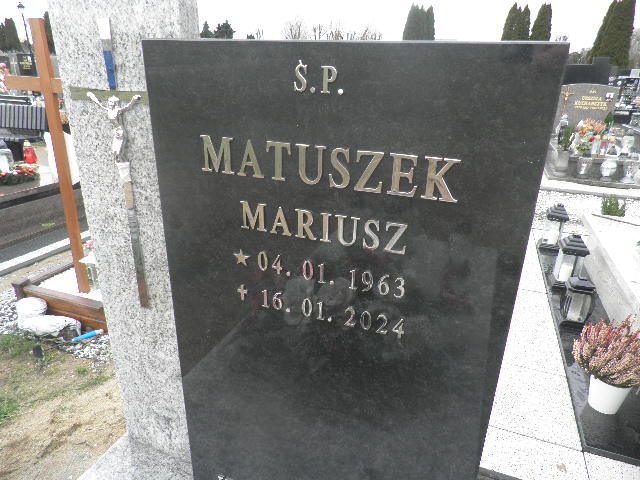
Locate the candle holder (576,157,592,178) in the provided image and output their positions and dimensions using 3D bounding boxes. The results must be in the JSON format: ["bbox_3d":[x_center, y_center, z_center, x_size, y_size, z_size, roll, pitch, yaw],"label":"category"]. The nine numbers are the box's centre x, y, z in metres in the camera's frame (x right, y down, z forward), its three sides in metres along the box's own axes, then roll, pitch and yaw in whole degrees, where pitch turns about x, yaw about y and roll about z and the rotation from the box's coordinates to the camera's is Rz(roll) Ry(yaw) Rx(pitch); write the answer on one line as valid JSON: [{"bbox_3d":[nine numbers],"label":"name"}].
[{"bbox_3d":[3.036,-0.828,5.055,0.125,0.236,0.125,9,23,18],"label":"candle holder"}]

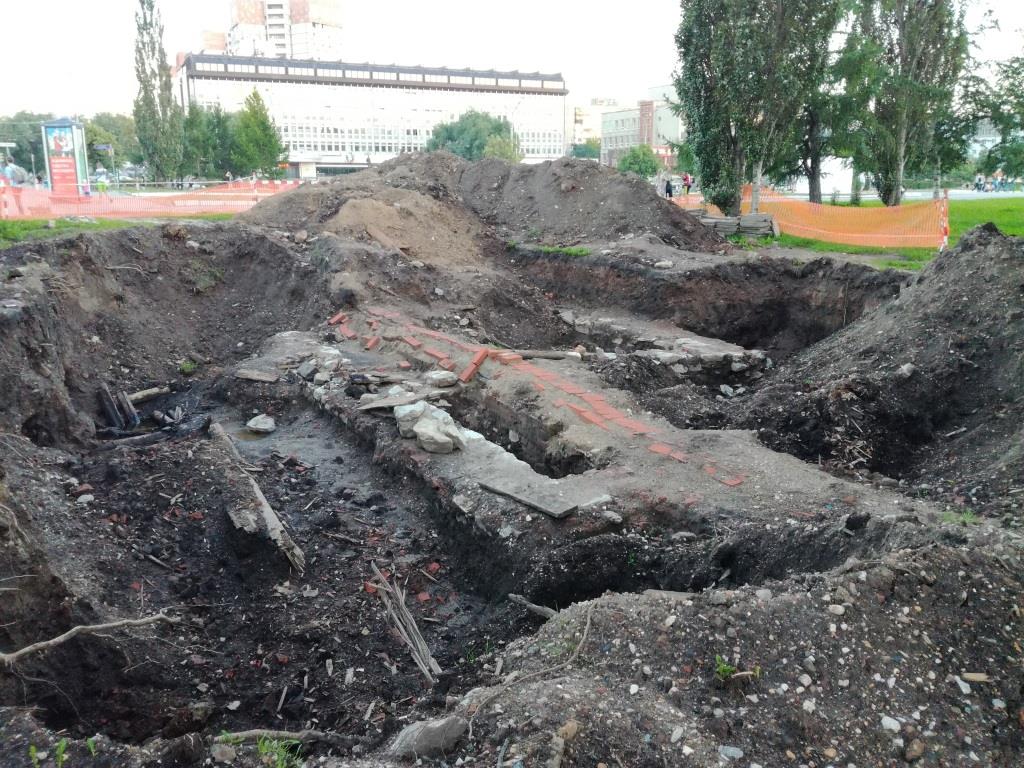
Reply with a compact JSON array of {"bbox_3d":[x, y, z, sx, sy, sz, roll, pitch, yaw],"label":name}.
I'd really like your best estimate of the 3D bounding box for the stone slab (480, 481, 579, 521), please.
[{"bbox_3d":[0.118,0.782,5.601,0.749,0.045,0.260,14,20,42],"label":"stone slab"}]

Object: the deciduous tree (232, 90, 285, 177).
[{"bbox_3d":[-34.331,-33.133,107.075,6.800,11.900,6.800,0,15,0],"label":"deciduous tree"}]

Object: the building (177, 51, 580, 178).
[{"bbox_3d":[-29.490,-59.060,182.552,84.390,23.000,24.000,-7,17,-25],"label":"building"}]

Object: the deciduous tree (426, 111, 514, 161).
[{"bbox_3d":[-6.122,-34.751,116.994,12.400,9.900,12.400,0,15,0],"label":"deciduous tree"}]

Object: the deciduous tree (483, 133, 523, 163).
[{"bbox_3d":[-1.287,-30.477,107.786,5.400,6.400,5.400,0,15,0],"label":"deciduous tree"}]

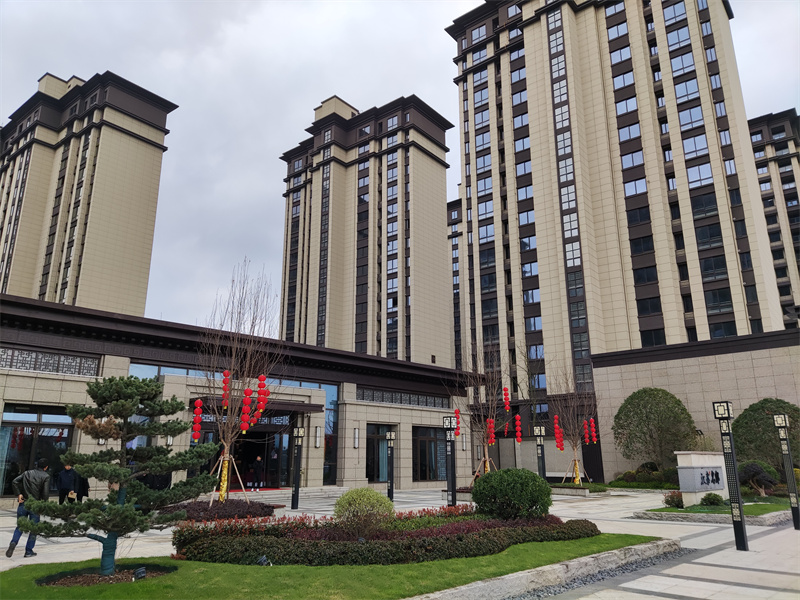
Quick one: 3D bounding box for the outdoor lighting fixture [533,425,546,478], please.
[{"bbox_3d":[4.946,5.832,20.066,0.270,2.800,0.270,-13,-20,40],"label":"outdoor lighting fixture"}]

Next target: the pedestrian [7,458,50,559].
[{"bbox_3d":[-6.861,3.821,10.672,0.550,1.724,0.500,-1,-15,5],"label":"pedestrian"}]

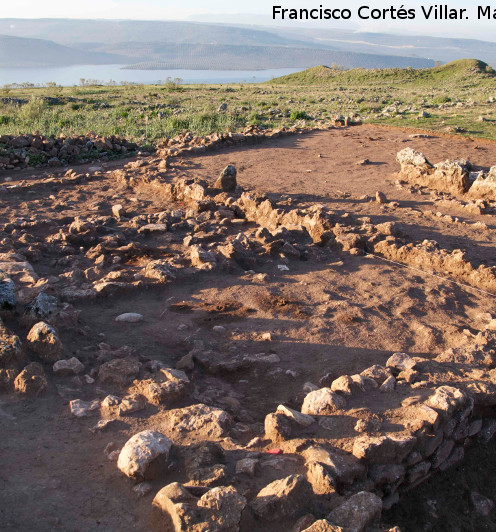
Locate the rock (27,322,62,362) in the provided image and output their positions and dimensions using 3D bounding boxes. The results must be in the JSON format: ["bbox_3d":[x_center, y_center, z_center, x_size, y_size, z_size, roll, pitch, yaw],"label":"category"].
[{"bbox_3d":[-1.707,0.641,4.660,0.276,0.319,0.262,-9,24,-21],"label":"rock"}]

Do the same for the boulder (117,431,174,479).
[{"bbox_3d":[-0.644,1.178,3.462,0.332,0.222,0.282,-14,26,-30],"label":"boulder"}]

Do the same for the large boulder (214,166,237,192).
[{"bbox_3d":[-0.404,-1.617,10.204,0.422,0.478,0.338,-1,22,-2],"label":"large boulder"}]

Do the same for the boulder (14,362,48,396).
[{"bbox_3d":[-1.723,0.901,4.411,0.234,0.235,0.199,-10,24,-23],"label":"boulder"}]

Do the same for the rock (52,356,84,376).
[{"bbox_3d":[-1.452,0.813,4.494,0.246,0.126,0.160,-8,23,-19],"label":"rock"}]

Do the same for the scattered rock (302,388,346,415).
[{"bbox_3d":[0.529,0.949,3.893,0.319,0.150,0.207,3,22,9],"label":"scattered rock"}]

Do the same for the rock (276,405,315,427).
[{"bbox_3d":[0.323,1.014,3.768,0.257,0.105,0.129,-5,23,-13],"label":"rock"}]

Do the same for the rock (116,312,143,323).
[{"bbox_3d":[-1.161,0.509,5.488,0.271,0.065,0.163,-5,23,-12],"label":"rock"}]

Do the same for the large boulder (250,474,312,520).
[{"bbox_3d":[0.184,1.267,3.046,0.338,0.168,0.230,-6,23,-14],"label":"large boulder"}]

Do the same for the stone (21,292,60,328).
[{"bbox_3d":[-2.061,0.423,5.542,0.308,0.276,0.278,-9,24,-21],"label":"stone"}]

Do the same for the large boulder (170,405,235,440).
[{"bbox_3d":[-0.327,1.102,3.943,0.430,0.151,0.258,-2,22,-5],"label":"large boulder"}]

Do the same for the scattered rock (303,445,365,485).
[{"bbox_3d":[0.502,1.168,3.280,0.360,0.140,0.224,15,27,33],"label":"scattered rock"}]

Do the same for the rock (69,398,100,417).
[{"bbox_3d":[-1.230,1.071,4.191,0.224,0.081,0.112,-8,23,-18],"label":"rock"}]

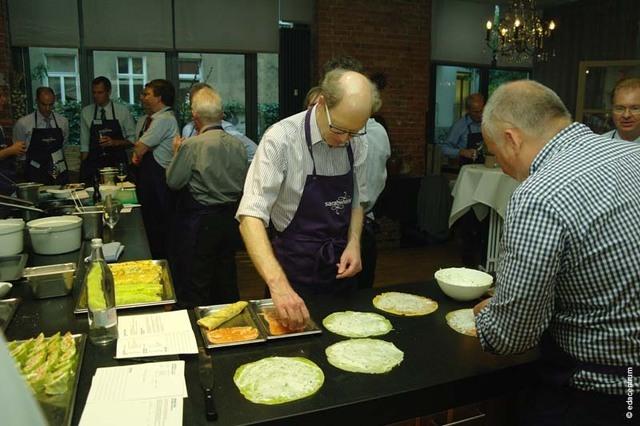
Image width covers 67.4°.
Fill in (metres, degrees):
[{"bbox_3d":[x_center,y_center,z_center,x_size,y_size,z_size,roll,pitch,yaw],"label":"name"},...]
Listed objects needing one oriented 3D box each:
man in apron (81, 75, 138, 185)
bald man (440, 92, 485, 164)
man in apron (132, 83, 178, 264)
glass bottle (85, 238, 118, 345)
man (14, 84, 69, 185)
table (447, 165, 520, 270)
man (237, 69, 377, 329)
[{"bbox_3d":[-1.780,-0.174,4.078,0.550,1.800,0.420,-2,9,-14],"label":"man in apron"},{"bbox_3d":[1.549,-0.279,5.017,0.580,1.780,0.420,-3,10,-22],"label":"bald man"},{"bbox_3d":[-1.195,-0.077,3.586,0.420,1.780,0.520,-4,10,-28],"label":"man in apron"},{"bbox_3d":[-0.605,0.212,1.321,0.083,0.286,0.083,1,9,0],"label":"glass bottle"},{"bbox_3d":[-2.333,-0.155,4.082,0.550,1.750,0.420,-6,11,-35],"label":"man"},{"bbox_3d":[1.734,0.083,4.923,0.820,1.100,0.820,1,9,0],"label":"table"},{"bbox_3d":[-0.050,0.282,1.819,0.580,1.660,0.530,-3,10,-23],"label":"man"}]

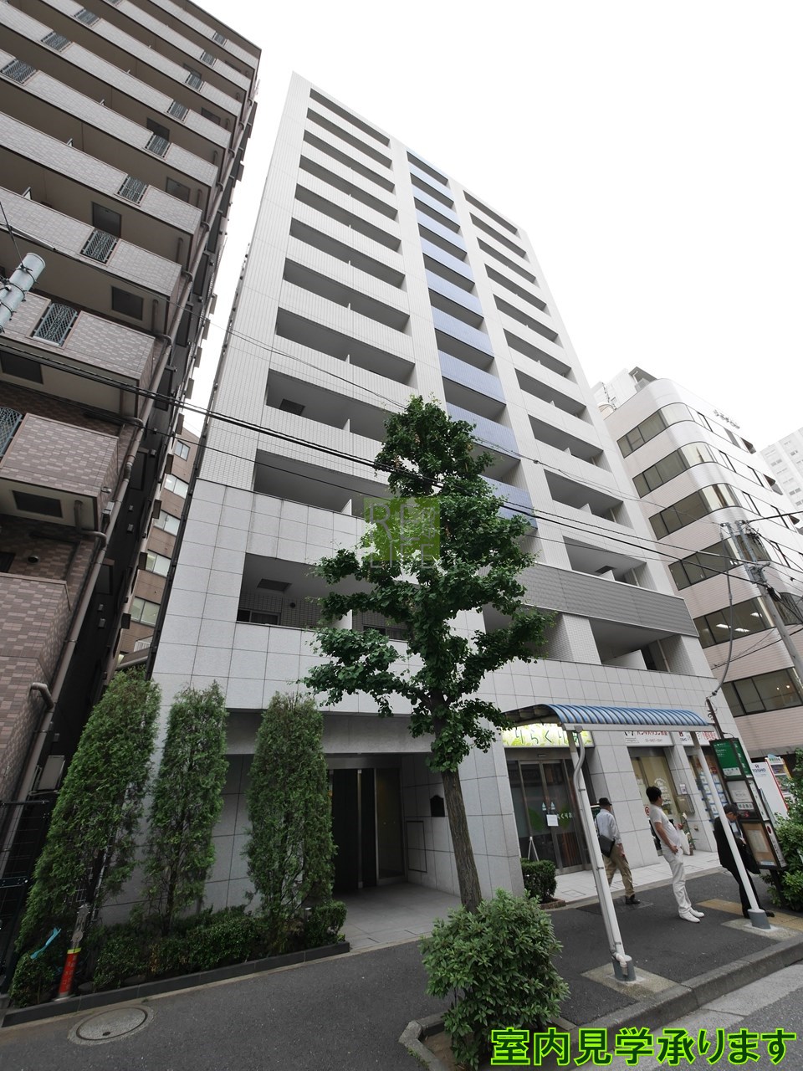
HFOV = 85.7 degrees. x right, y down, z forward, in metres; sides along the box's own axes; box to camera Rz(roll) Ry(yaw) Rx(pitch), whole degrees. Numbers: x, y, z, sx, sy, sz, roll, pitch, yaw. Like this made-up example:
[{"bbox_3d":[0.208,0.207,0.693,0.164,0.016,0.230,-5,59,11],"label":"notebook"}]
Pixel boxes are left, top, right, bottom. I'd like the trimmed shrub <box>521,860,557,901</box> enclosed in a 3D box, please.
[{"bbox_3d":[2.341,6.139,7.745,0.650,0.640,0.700,13,-35,-26],"label":"trimmed shrub"}]

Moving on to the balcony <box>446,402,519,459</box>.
[{"bbox_3d":[2.613,-3.344,15.760,3.024,1.548,1.400,13,-35,-26],"label":"balcony"}]

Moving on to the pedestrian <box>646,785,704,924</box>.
[{"bbox_3d":[4.397,5.047,7.021,0.520,1.700,0.480,23,-40,-38],"label":"pedestrian"}]

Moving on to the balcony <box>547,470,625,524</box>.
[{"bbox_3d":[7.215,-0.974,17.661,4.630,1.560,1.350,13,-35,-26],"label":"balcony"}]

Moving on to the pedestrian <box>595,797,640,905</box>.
[{"bbox_3d":[3.828,5.636,7.817,0.600,1.560,0.520,13,-35,-26],"label":"pedestrian"}]

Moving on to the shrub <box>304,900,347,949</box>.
[{"bbox_3d":[-1.099,5.549,6.225,0.570,0.430,0.460,13,-35,-26],"label":"shrub"}]

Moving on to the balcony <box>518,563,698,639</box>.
[{"bbox_3d":[6.172,2.276,14.368,10.100,1.500,1.150,13,-35,-26],"label":"balcony"}]

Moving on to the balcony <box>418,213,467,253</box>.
[{"bbox_3d":[1.874,-15.740,23.174,3.050,1.580,1.150,13,-35,-26],"label":"balcony"}]

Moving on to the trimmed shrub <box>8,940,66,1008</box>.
[{"bbox_3d":[-4.038,4.890,4.826,0.430,0.450,0.430,13,-35,-26],"label":"trimmed shrub"}]

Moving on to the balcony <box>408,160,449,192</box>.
[{"bbox_3d":[1.466,-20.614,26.079,2.991,1.671,1.400,13,-35,-26],"label":"balcony"}]

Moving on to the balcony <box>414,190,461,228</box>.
[{"bbox_3d":[1.712,-18.212,24.658,3.050,1.600,1.150,13,-35,-26],"label":"balcony"}]

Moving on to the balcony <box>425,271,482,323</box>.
[{"bbox_3d":[2.123,-10.645,20.119,3.007,1.548,1.400,13,-35,-26],"label":"balcony"}]

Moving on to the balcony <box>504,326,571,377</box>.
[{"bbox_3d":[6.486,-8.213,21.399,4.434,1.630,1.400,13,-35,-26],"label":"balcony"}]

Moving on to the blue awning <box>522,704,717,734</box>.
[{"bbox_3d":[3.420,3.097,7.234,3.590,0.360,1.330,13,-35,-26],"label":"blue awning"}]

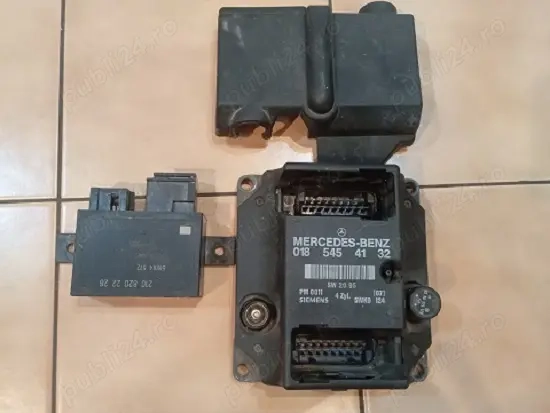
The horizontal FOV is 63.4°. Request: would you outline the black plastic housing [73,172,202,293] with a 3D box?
[{"bbox_3d":[-0.094,0.019,0.321,0.085,0.028,0.088,1,80,-5],"label":"black plastic housing"}]

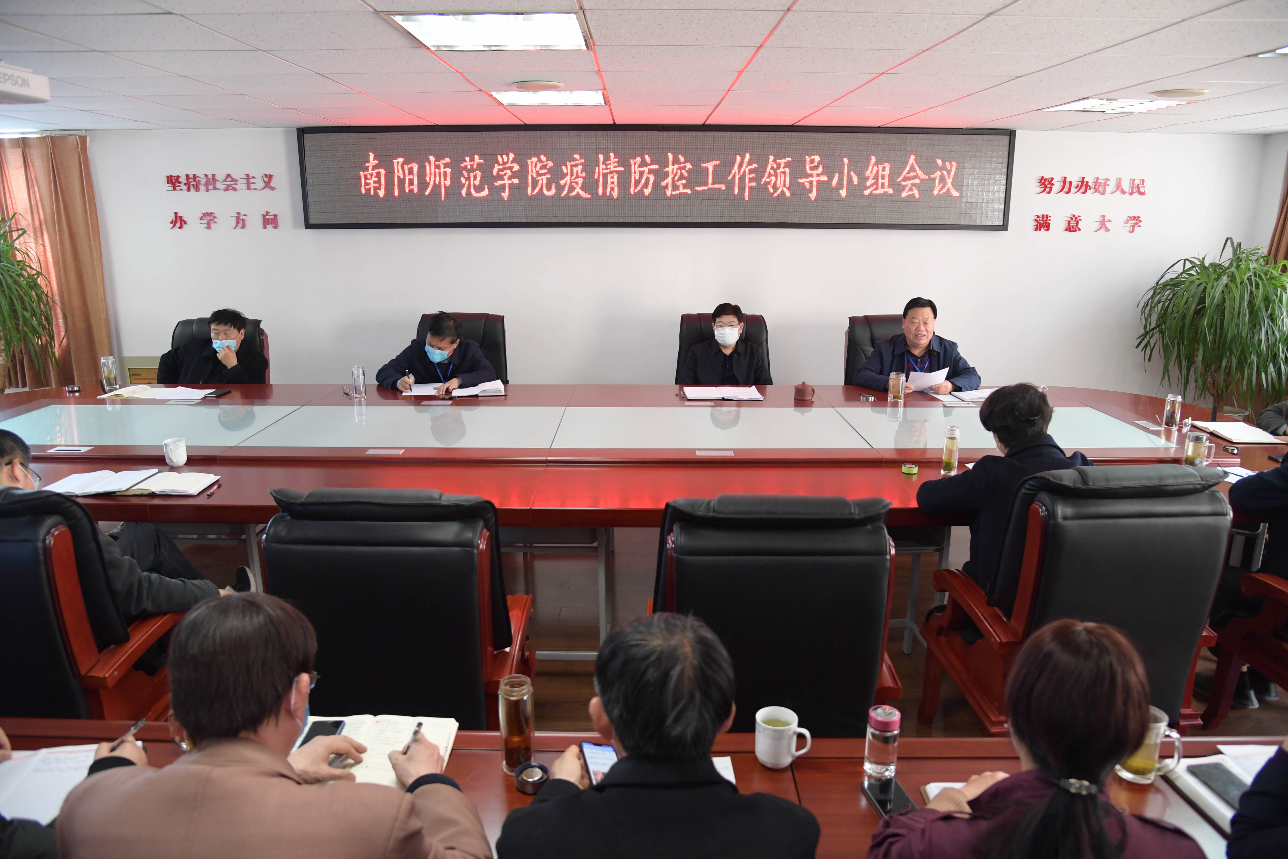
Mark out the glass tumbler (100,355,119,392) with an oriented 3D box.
[{"bbox_3d":[-2.895,-0.301,4.646,0.066,0.178,0.066,0,14,0],"label":"glass tumbler"}]

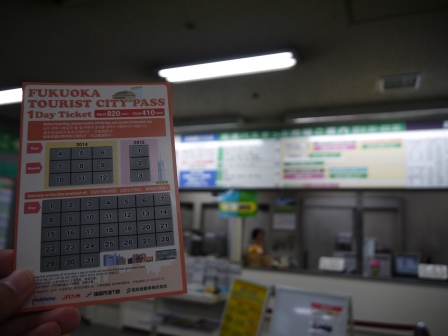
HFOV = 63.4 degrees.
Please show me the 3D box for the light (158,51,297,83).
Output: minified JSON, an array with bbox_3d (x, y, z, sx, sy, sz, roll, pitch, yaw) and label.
[{"bbox_3d":[0.004,-0.850,3.070,1.230,0.080,0.200,-1,-4,22],"label":"light"}]

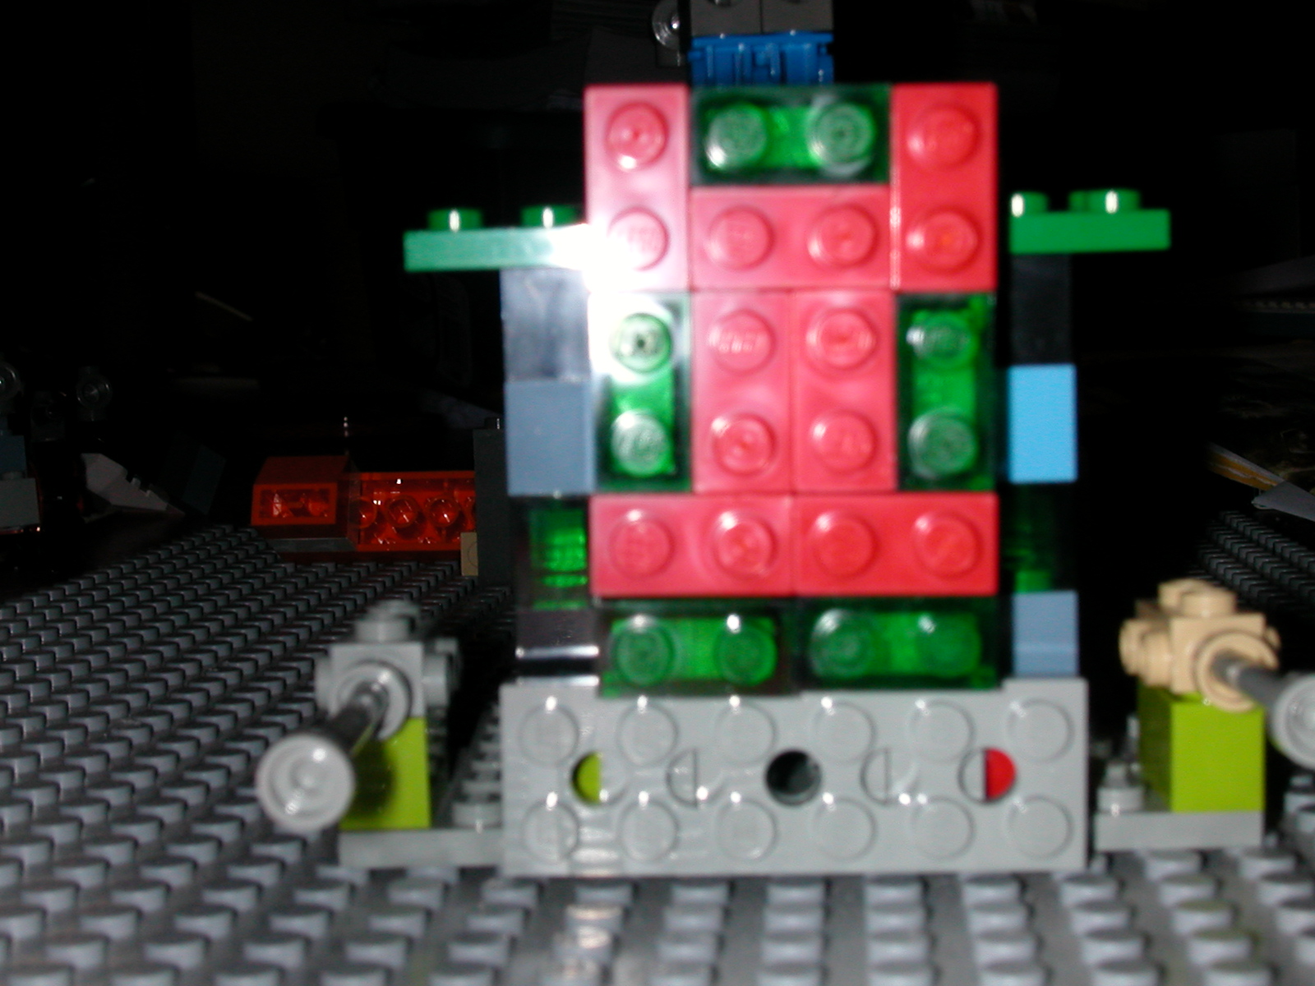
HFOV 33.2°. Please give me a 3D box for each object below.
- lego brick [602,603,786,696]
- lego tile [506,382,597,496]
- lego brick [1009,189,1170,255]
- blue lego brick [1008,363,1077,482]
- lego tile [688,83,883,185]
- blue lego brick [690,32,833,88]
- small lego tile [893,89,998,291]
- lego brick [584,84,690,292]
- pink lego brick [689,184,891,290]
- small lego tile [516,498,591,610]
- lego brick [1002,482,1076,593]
[{"bbox_3d":[0.003,0.012,0.177,0.016,0.008,0.009,0,4,3],"label":"lego brick"},{"bbox_3d":[-0.009,-0.005,0.191,0.008,0.010,0.008,-2,5,2],"label":"lego tile"},{"bbox_3d":[0.035,-0.023,0.190,0.016,0.005,0.015,-1,5,3],"label":"lego brick"},{"bbox_3d":[0.031,-0.006,0.187,0.008,0.010,0.010,-1,5,3],"label":"blue lego brick"},{"bbox_3d":[0.010,-0.028,0.175,0.016,0.008,0.011,0,4,2],"label":"lego tile"},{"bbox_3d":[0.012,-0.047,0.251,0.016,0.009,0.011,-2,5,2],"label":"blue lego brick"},{"bbox_3d":[0.023,-0.024,0.175,0.008,0.016,0.011,0,4,2],"label":"small lego tile"},{"bbox_3d":[-0.001,-0.024,0.176,0.008,0.016,0.011,0,4,2],"label":"lego brick"},{"bbox_3d":[0.010,-0.020,0.174,0.016,0.008,0.009,0,4,3],"label":"pink lego brick"},{"bbox_3d":[-0.008,0.005,0.192,0.008,0.010,0.008,-2,5,2],"label":"small lego tile"},{"bbox_3d":[0.032,0.003,0.190,0.008,0.010,0.008,-2,5,2],"label":"lego brick"}]

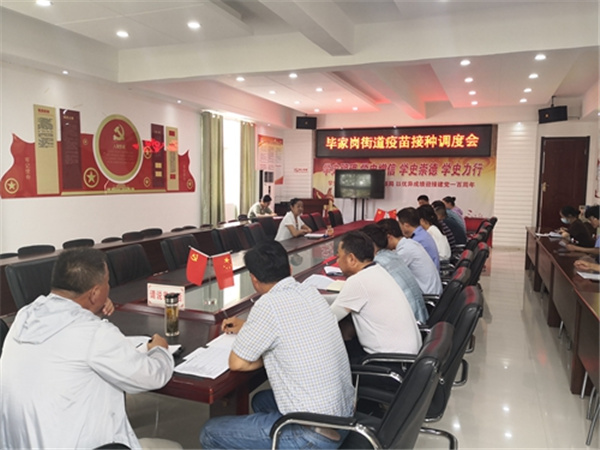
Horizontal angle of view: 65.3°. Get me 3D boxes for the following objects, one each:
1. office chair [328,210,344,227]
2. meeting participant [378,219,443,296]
[{"bbox_3d":[0.738,0.192,8.850,0.630,0.970,0.580,2,6,22],"label":"office chair"},{"bbox_3d":[0.841,0.562,4.133,0.800,1.230,0.520,4,6,25],"label":"meeting participant"}]

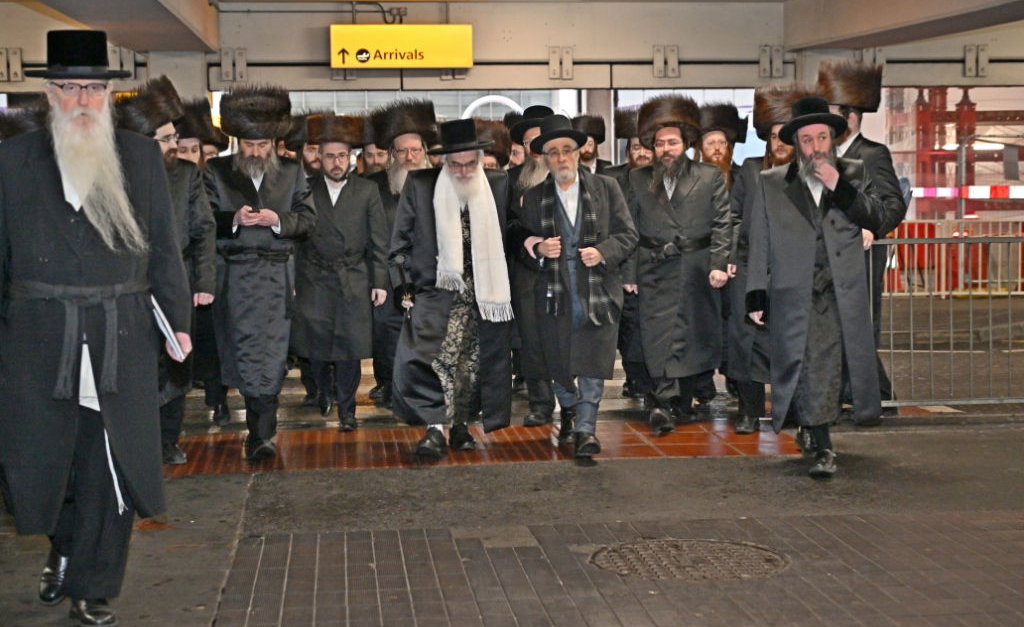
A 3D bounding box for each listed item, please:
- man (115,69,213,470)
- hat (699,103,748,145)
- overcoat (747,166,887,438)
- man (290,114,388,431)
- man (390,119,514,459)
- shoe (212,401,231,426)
[{"bbox_3d":[-1.818,-0.227,8.050,0.570,1.960,0.520,-2,4,-14],"label":"man"},{"bbox_3d":[1.364,-1.259,10.100,0.330,0.220,0.350,-1,4,-6],"label":"hat"},{"bbox_3d":[1.508,-0.090,7.660,0.680,1.340,0.480,-1,6,-3],"label":"overcoat"},{"bbox_3d":[-1.032,-0.254,9.234,0.560,1.820,0.520,-1,4,-6],"label":"man"},{"bbox_3d":[-0.321,-0.152,8.199,0.670,1.750,0.550,-1,4,-6],"label":"man"},{"bbox_3d":[-1.766,0.599,9.364,0.110,0.120,0.300,-2,4,-10],"label":"shoe"}]

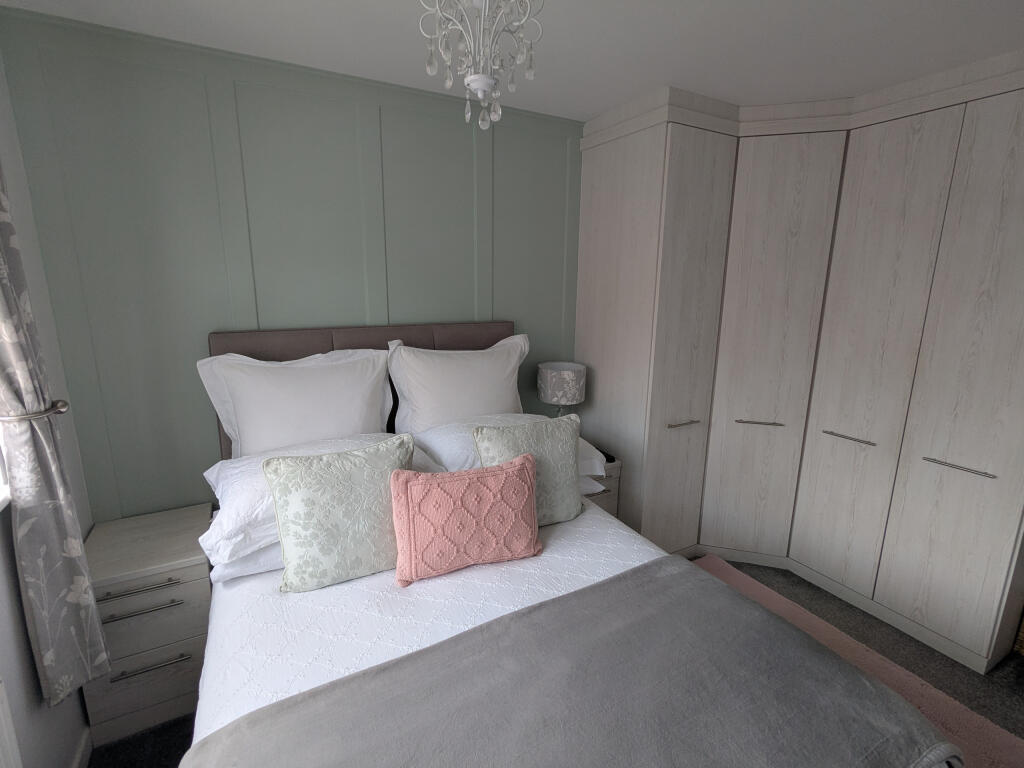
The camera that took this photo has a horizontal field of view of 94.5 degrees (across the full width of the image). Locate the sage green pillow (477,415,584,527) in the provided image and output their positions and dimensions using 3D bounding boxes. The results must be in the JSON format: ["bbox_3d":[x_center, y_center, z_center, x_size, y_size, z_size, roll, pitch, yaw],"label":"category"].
[{"bbox_3d":[0.079,0.350,1.863,0.434,0.417,0.140,-5,3,-23],"label":"sage green pillow"}]

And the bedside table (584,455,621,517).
[{"bbox_3d":[0.309,0.701,2.726,0.390,0.605,0.475,-6,14,-28],"label":"bedside table"}]

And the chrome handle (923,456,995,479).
[{"bbox_3d":[1.825,0.339,1.935,0.035,0.013,0.228,-6,14,-28],"label":"chrome handle"}]

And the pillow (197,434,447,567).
[{"bbox_3d":[-0.679,0.357,1.759,0.780,0.185,0.480,-6,23,-28],"label":"pillow"}]

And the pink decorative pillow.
[{"bbox_3d":[-0.138,0.442,1.581,0.490,0.357,0.140,-4,-2,-20],"label":"pink decorative pillow"}]

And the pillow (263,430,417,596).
[{"bbox_3d":[-0.527,0.412,1.531,0.436,0.420,0.140,-6,5,-27],"label":"pillow"}]

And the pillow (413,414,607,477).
[{"bbox_3d":[-0.040,0.290,2.105,0.760,0.185,0.480,-6,23,-28],"label":"pillow"}]

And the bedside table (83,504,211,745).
[{"bbox_3d":[-1.351,0.878,1.822,0.390,0.605,0.475,-6,14,-28],"label":"bedside table"}]

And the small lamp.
[{"bbox_3d":[0.265,0.161,2.599,0.250,0.505,0.250,-6,14,-28],"label":"small lamp"}]

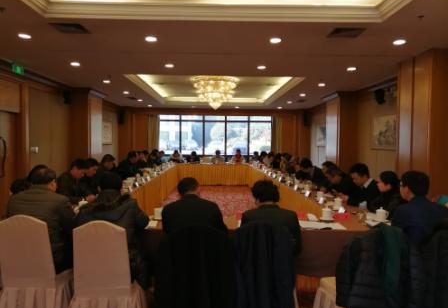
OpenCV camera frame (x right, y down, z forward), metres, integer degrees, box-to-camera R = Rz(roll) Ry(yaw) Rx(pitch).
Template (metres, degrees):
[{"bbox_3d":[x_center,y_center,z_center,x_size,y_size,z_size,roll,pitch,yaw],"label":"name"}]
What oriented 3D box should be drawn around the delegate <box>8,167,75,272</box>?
[{"bbox_3d":[-1.609,0.797,3.075,0.580,1.350,0.800,1,2,7],"label":"delegate"}]

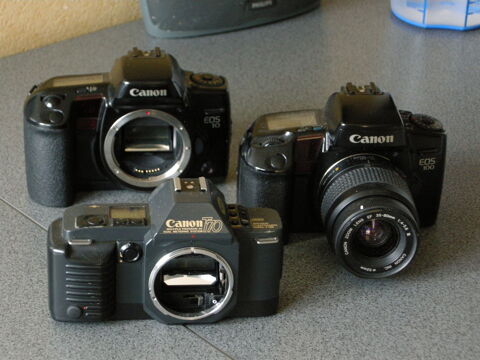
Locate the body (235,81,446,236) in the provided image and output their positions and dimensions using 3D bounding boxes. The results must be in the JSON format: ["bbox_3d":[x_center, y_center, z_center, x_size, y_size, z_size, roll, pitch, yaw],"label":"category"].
[{"bbox_3d":[0.075,-0.012,1.024,0.153,0.105,0.068,1,28,-1],"label":"body"}]

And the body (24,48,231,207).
[{"bbox_3d":[-0.087,-0.043,1.075,0.158,0.106,0.070,-1,28,-4],"label":"body"}]

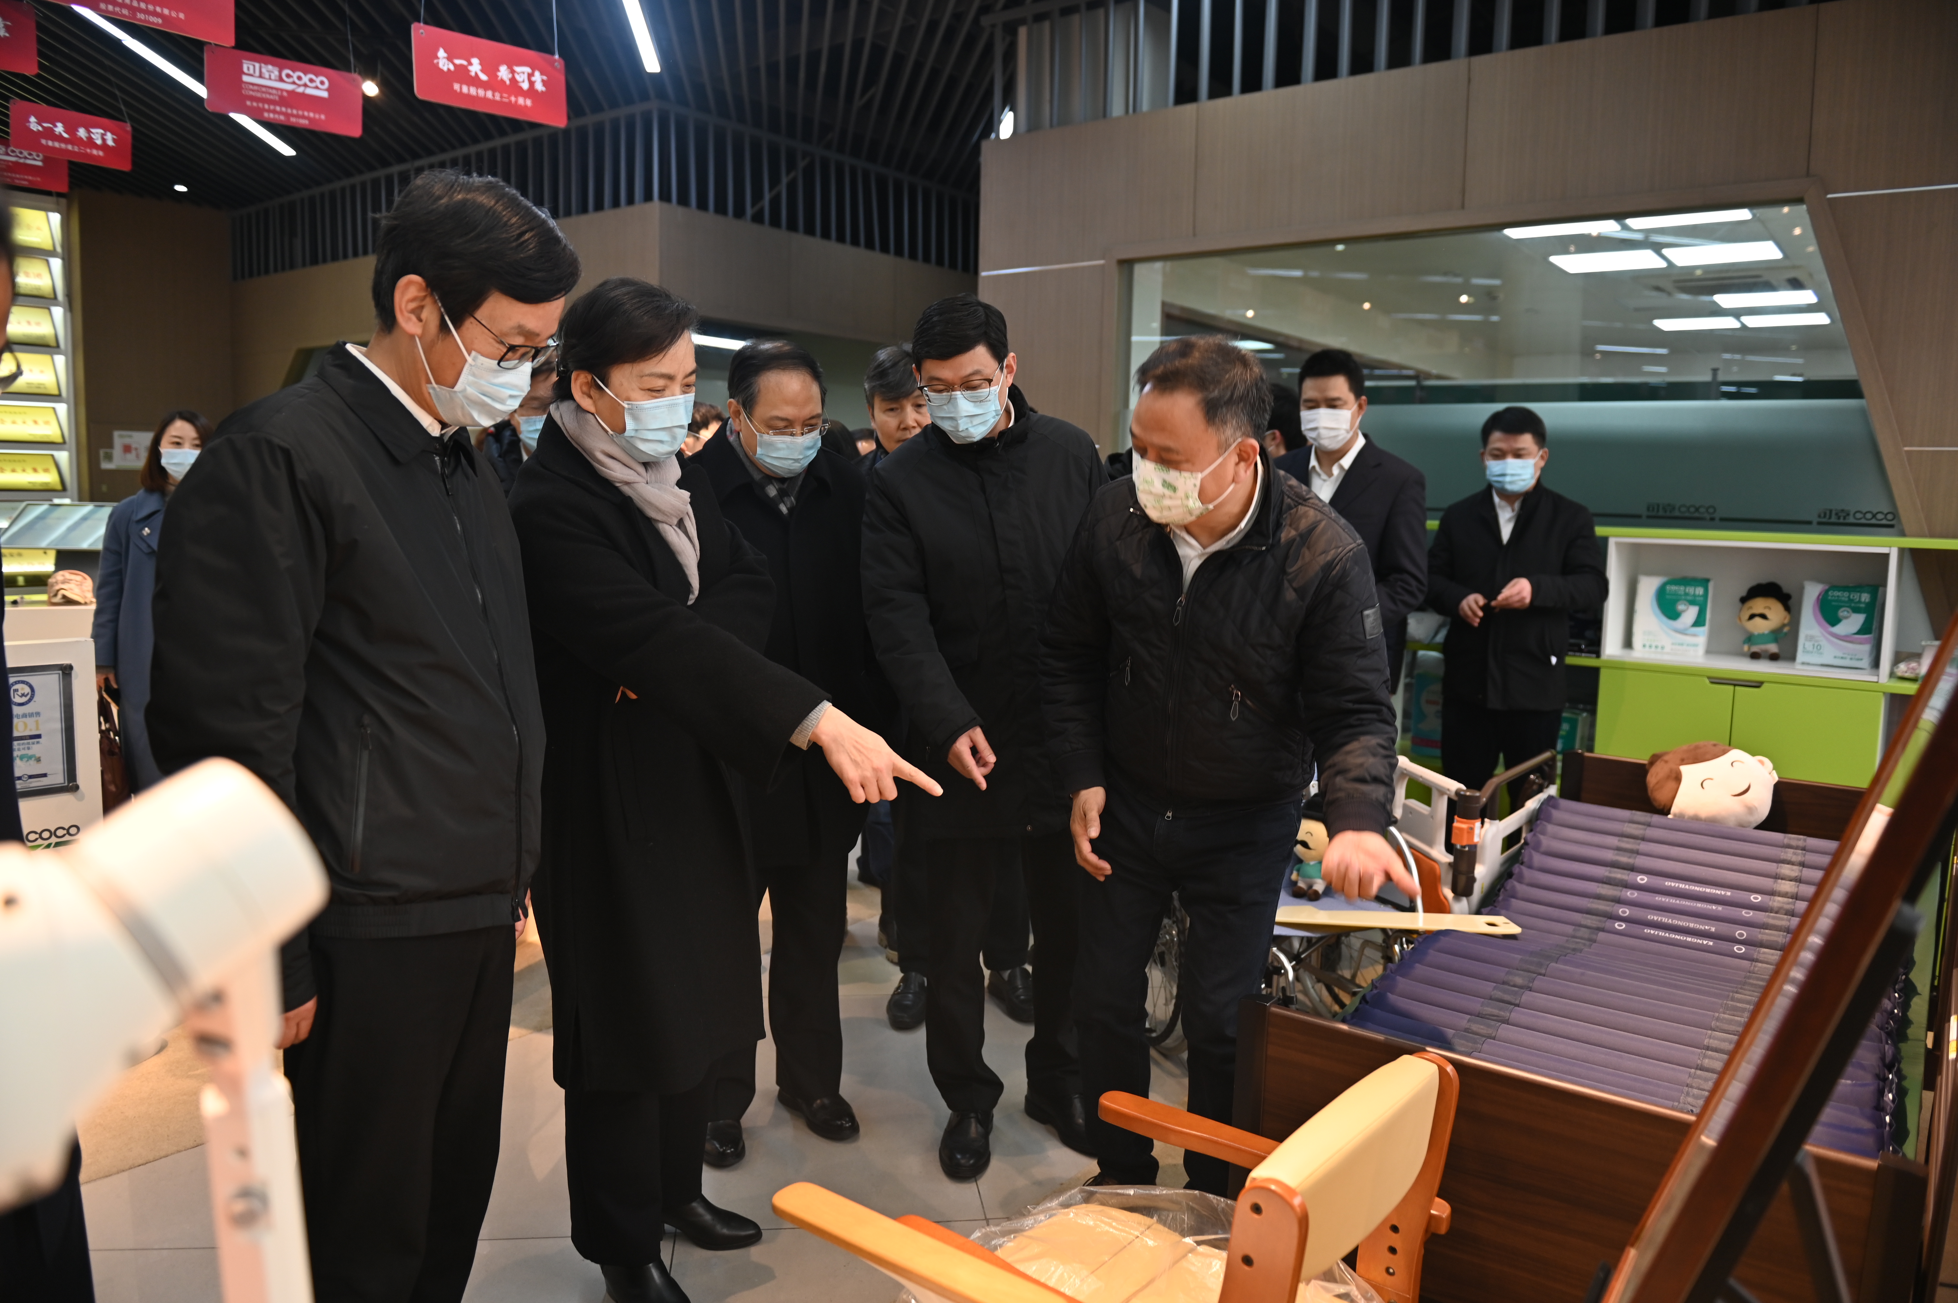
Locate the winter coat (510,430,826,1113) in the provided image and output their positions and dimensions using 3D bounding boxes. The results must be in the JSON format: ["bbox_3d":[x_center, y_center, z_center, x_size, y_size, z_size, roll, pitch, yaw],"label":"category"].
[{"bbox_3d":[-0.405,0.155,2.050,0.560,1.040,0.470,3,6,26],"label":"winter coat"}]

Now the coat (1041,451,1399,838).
[{"bbox_3d":[0.395,-0.016,2.140,0.560,0.600,0.390,3,7,24],"label":"coat"}]

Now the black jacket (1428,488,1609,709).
[{"bbox_3d":[1.562,-0.154,3.800,0.530,0.660,0.330,4,6,30],"label":"black jacket"}]

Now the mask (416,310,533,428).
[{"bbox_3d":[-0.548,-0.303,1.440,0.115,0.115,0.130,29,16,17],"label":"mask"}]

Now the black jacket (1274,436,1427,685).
[{"bbox_3d":[0.913,-0.200,3.320,0.480,0.710,0.310,5,7,37],"label":"black jacket"}]

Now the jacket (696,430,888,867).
[{"bbox_3d":[-0.390,-0.004,2.550,0.490,0.830,0.320,-2,7,-22],"label":"jacket"}]

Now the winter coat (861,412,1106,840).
[{"bbox_3d":[0.019,-0.051,2.470,0.530,0.800,0.370,1,7,3],"label":"winter coat"}]

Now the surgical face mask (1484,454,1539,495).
[{"bbox_3d":[1.531,-0.508,3.740,0.145,0.105,0.090,4,18,30],"label":"surgical face mask"}]

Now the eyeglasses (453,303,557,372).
[{"bbox_3d":[-0.530,-0.357,1.410,0.130,0.045,0.140,34,12,0],"label":"eyeglasses"}]

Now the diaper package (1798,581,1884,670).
[{"bbox_3d":[2.608,-0.074,3.950,0.190,0.250,0.100,5,8,37],"label":"diaper package"}]

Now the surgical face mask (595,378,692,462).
[{"bbox_3d":[-0.502,-0.346,1.960,0.090,0.110,0.145,24,16,29],"label":"surgical face mask"}]

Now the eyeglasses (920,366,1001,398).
[{"bbox_3d":[-0.031,-0.472,2.310,0.140,0.050,0.135,2,27,14],"label":"eyeglasses"}]

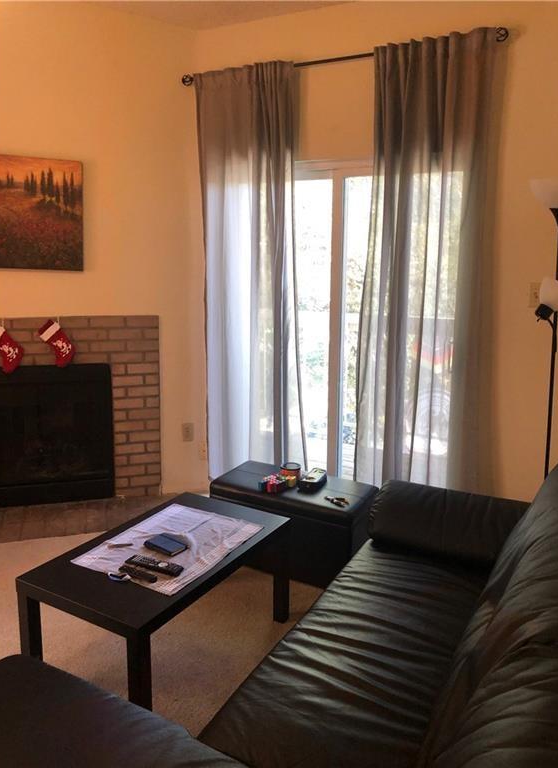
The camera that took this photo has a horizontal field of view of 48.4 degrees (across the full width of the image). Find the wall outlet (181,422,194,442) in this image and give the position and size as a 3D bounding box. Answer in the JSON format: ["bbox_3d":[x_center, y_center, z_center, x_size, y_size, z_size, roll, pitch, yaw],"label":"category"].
[{"bbox_3d":[-0.575,0.309,3.944,0.072,0.117,0.014,-3,12,-17],"label":"wall outlet"}]

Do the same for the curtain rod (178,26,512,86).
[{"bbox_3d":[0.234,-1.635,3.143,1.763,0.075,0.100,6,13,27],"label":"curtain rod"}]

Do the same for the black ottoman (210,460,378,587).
[{"bbox_3d":[0.071,0.701,3.136,0.773,0.400,0.390,7,13,30],"label":"black ottoman"}]

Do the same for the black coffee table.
[{"bbox_3d":[-0.417,0.827,2.370,0.550,0.450,0.900,7,13,30],"label":"black coffee table"}]

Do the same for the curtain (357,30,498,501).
[{"bbox_3d":[0.731,-0.428,3.105,0.684,2.415,0.120,6,13,27],"label":"curtain"}]

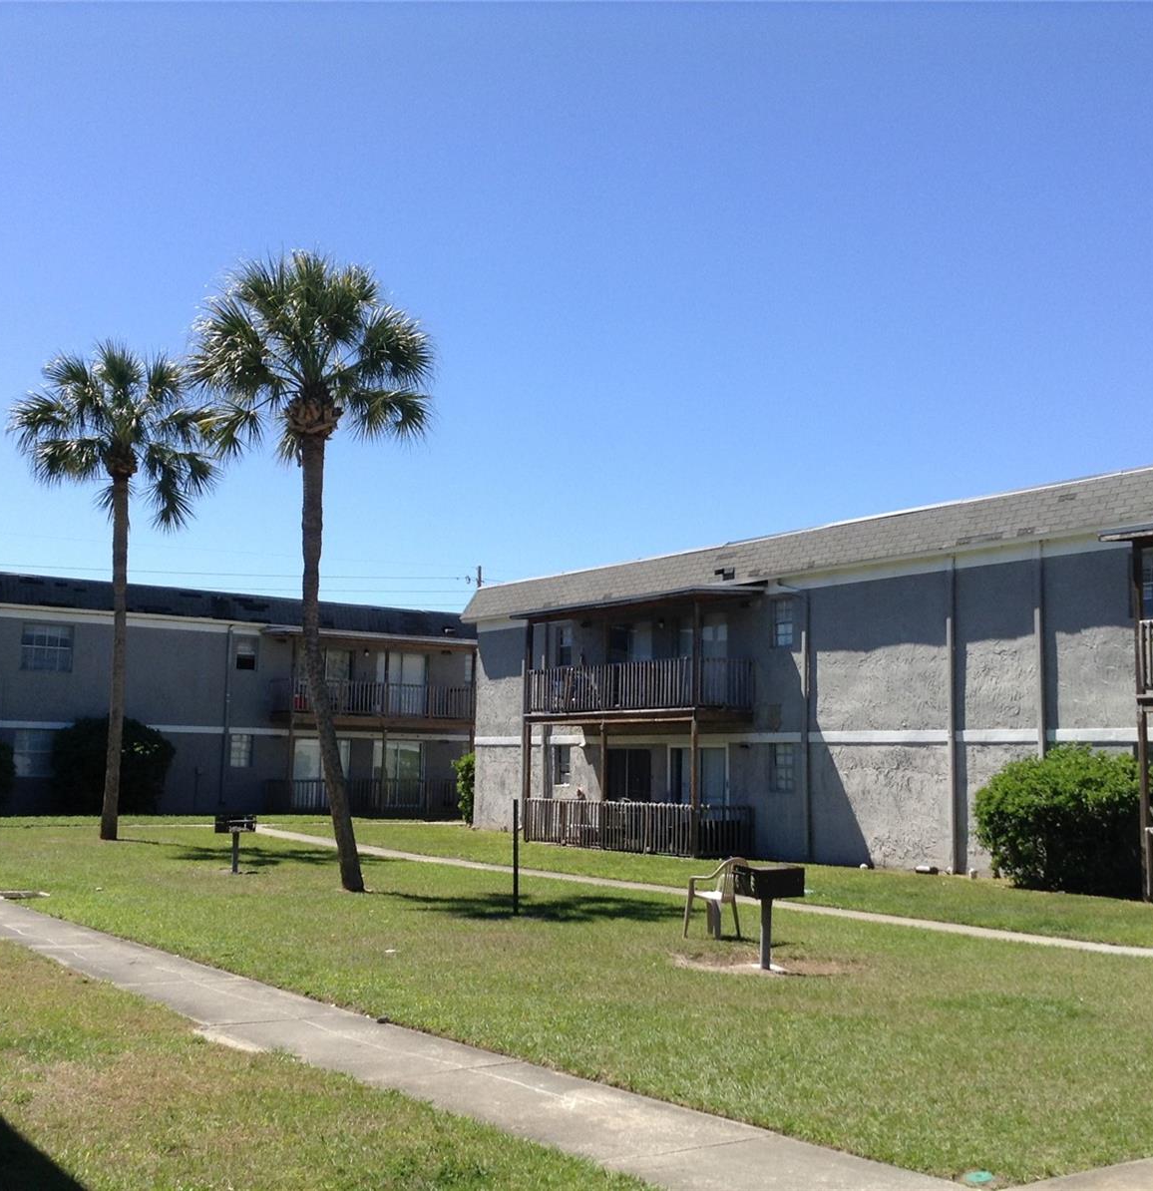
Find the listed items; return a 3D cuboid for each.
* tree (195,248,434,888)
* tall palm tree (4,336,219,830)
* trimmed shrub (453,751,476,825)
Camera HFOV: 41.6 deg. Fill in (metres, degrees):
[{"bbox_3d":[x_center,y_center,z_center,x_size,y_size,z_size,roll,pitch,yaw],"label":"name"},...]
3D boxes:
[{"bbox_3d":[-3.755,-0.460,21.010,3.350,8.800,3.400,2,-7,-8],"label":"tree"},{"bbox_3d":[-9.402,-0.167,30.332,4.000,9.950,3.900,3,-7,-17],"label":"tall palm tree"},{"bbox_3d":[-2.441,4.845,38.122,1.300,1.850,1.300,1,-6,-4],"label":"trimmed shrub"}]

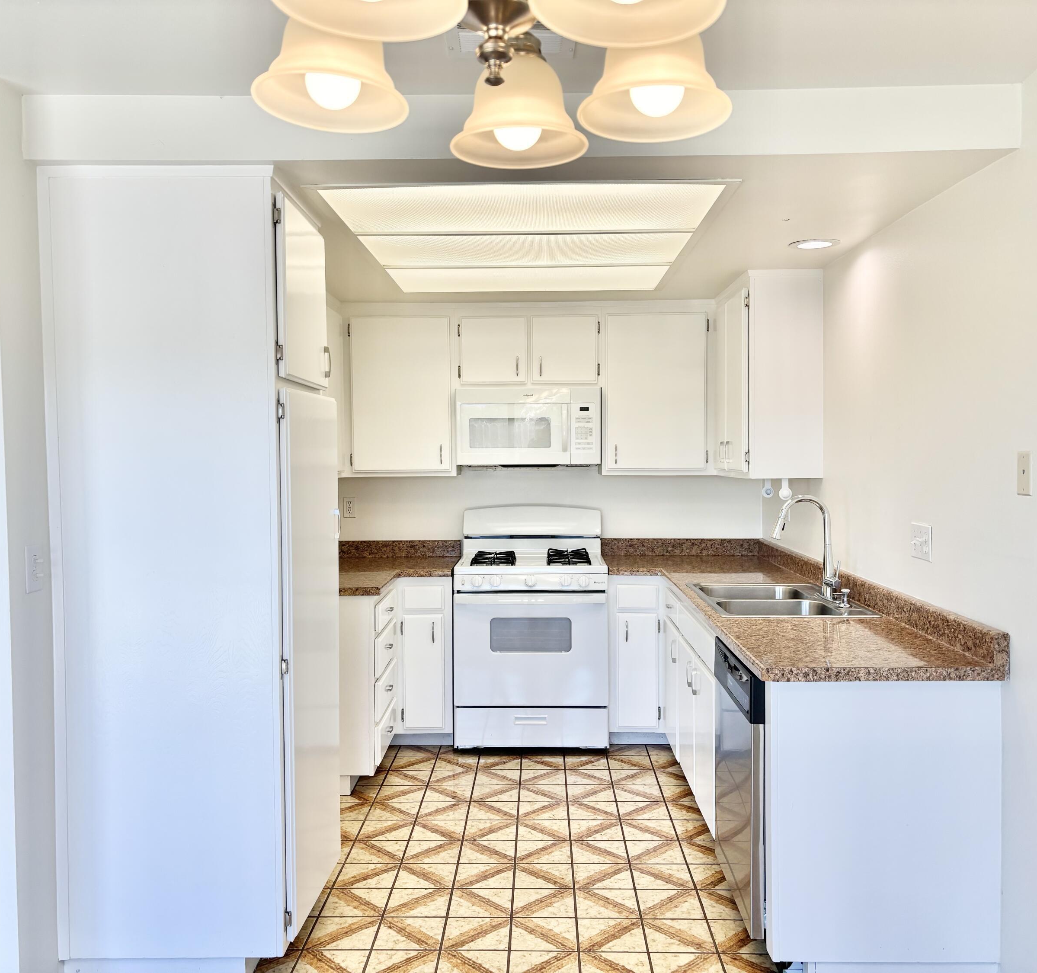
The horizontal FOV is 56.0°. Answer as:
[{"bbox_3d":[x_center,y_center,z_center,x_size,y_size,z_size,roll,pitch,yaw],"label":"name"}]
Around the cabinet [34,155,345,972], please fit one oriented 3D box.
[{"bbox_3d":[-0.947,0.236,2.947,0.655,2.222,0.570,0,2,1],"label":"cabinet"}]

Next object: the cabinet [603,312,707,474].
[{"bbox_3d":[0.724,-0.491,5.236,0.562,0.855,0.330,0,2,1],"label":"cabinet"}]

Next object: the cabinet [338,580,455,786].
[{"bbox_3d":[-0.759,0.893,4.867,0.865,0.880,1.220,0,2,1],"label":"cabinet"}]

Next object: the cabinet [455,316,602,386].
[{"bbox_3d":[0.058,-0.724,5.244,0.750,0.387,0.330,0,2,1],"label":"cabinet"}]

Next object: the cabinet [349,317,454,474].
[{"bbox_3d":[-0.609,-0.484,5.267,0.570,0.850,0.330,0,2,1],"label":"cabinet"}]

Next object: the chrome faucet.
[{"bbox_3d":[1.123,0.239,3.796,0.257,0.409,0.198,0,2,1],"label":"chrome faucet"}]

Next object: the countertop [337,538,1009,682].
[{"bbox_3d":[0.064,0.414,4.039,2.558,0.129,2.821,0,2,1],"label":"countertop"}]

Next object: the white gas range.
[{"bbox_3d":[0.068,0.719,5.096,0.760,1.197,0.709,0,2,1],"label":"white gas range"}]

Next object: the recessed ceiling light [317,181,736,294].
[{"bbox_3d":[0.028,-0.934,3.784,1.260,0.050,1.900,0,2,1],"label":"recessed ceiling light"}]

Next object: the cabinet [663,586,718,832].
[{"bbox_3d":[1.026,0.899,4.141,0.619,0.867,1.418,0,2,1],"label":"cabinet"}]

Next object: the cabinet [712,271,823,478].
[{"bbox_3d":[1.165,-0.500,4.670,0.340,0.906,0.880,0,2,1],"label":"cabinet"}]

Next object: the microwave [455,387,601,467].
[{"bbox_3d":[0.057,-0.316,5.235,0.757,0.416,0.375,0,2,1],"label":"microwave"}]

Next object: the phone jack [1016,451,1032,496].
[{"bbox_3d":[1.284,-0.033,2.474,0.010,0.115,0.072,0,2,1],"label":"phone jack"}]

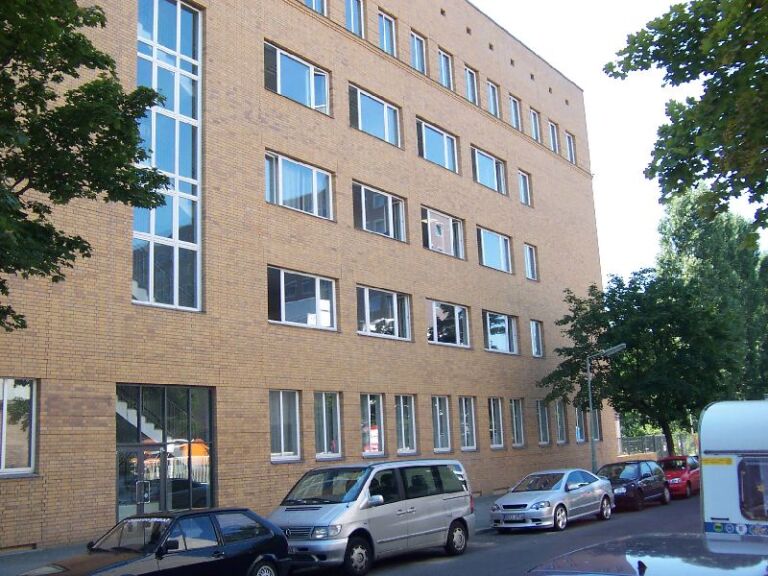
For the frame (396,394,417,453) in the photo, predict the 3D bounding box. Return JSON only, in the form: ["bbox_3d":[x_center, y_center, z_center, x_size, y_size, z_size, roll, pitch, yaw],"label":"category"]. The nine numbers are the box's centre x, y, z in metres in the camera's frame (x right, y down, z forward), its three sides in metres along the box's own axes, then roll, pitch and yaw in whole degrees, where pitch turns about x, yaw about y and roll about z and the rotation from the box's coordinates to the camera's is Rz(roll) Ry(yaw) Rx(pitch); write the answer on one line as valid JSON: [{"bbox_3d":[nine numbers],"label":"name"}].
[{"bbox_3d":[0.759,4.856,28.482,0.150,2.070,1.300,-11,-14,36],"label":"frame"}]

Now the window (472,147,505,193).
[{"bbox_3d":[4.798,-5.293,36.491,0.150,1.750,3.230,-11,-14,36],"label":"window"}]

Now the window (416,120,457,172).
[{"bbox_3d":[2.124,-5.702,32.542,0.170,1.700,3.150,-10,-13,36],"label":"window"}]

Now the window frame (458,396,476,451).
[{"bbox_3d":[3.285,5.384,31.752,0.150,2.070,1.300,-11,-14,36],"label":"window frame"}]

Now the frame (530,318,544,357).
[{"bbox_3d":[7.212,2.442,37.788,0.150,1.750,1.240,-11,-14,36],"label":"frame"}]

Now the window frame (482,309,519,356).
[{"bbox_3d":[4.964,1.968,34.565,0.170,1.720,3.150,-10,-13,36],"label":"window frame"}]

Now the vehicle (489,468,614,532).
[{"bbox_3d":[4.330,5.326,20.381,1.760,1.400,4.250,-10,-14,36],"label":"vehicle"}]

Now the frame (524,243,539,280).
[{"bbox_3d":[6.874,-1.197,37.920,0.170,1.720,1.180,-10,-13,36],"label":"frame"}]

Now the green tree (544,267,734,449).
[{"bbox_3d":[10.958,3.793,33.382,8.200,9.024,8.200,-10,-13,36],"label":"green tree"}]

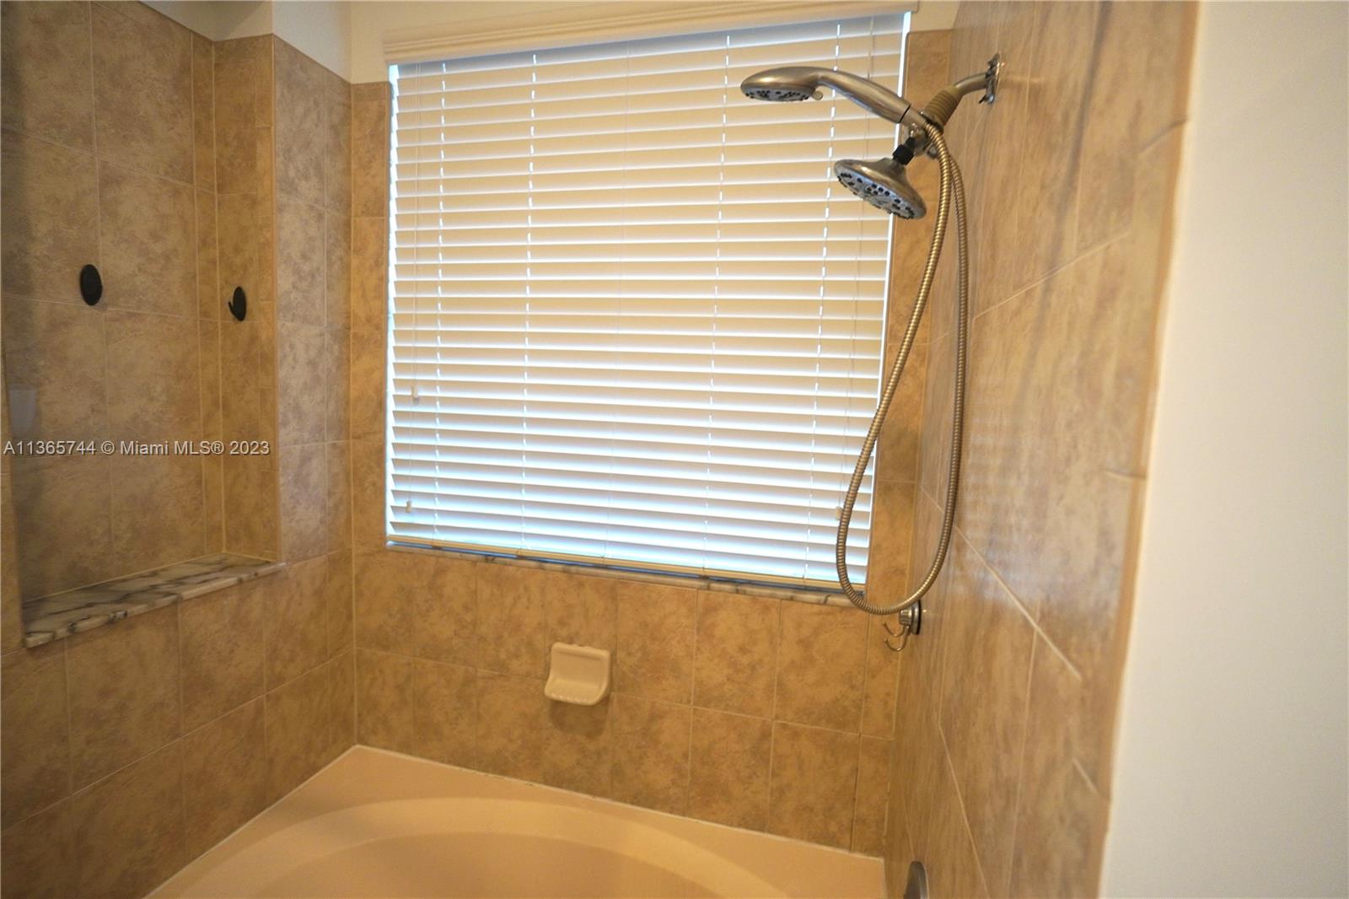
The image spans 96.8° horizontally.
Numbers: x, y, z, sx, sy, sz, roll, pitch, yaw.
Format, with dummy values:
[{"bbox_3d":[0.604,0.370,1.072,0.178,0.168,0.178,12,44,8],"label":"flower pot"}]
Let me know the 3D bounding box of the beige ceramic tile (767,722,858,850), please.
[{"bbox_3d":[0.340,0.824,1.472,0.201,0.298,0.010,4,5,14],"label":"beige ceramic tile"}]

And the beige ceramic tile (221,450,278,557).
[{"bbox_3d":[-1.089,0.135,1.545,0.188,0.279,0.010,4,6,15],"label":"beige ceramic tile"}]

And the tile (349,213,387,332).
[{"bbox_3d":[-0.835,-0.477,1.646,0.121,0.302,0.010,4,6,15],"label":"tile"}]

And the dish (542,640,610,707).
[{"bbox_3d":[-0.256,0.583,1.560,0.160,0.128,0.074,4,5,14],"label":"dish"}]

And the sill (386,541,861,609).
[{"bbox_3d":[-0.185,0.309,1.574,1.290,0.026,0.090,4,6,15],"label":"sill"}]

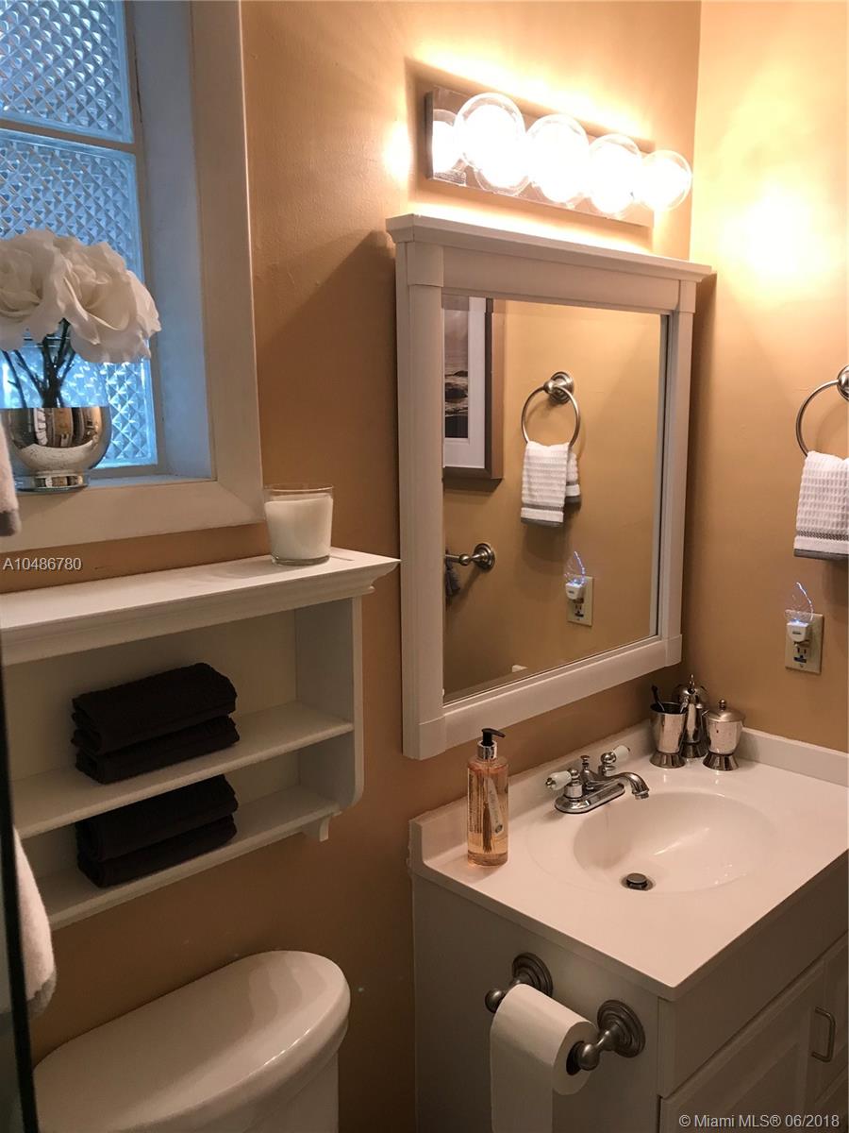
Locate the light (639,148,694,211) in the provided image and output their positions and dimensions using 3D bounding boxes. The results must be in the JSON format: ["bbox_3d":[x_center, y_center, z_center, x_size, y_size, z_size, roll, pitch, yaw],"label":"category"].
[{"bbox_3d":[0.432,-0.691,1.643,0.101,0.101,0.106,-1,10,0],"label":"light"}]

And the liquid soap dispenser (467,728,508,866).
[{"bbox_3d":[0.102,0.369,1.484,0.068,0.217,0.067,-1,10,0],"label":"liquid soap dispenser"}]

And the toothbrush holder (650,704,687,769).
[{"bbox_3d":[0.501,0.347,1.877,0.075,0.114,0.075,-1,10,0],"label":"toothbrush holder"}]

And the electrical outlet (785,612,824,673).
[{"bbox_3d":[0.739,0.148,1.784,0.010,0.115,0.071,-10,14,-43],"label":"electrical outlet"}]

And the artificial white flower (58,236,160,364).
[{"bbox_3d":[-0.358,-0.302,1.040,0.117,0.136,0.112,-3,10,-12],"label":"artificial white flower"}]

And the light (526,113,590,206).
[{"bbox_3d":[0.210,-0.655,1.435,0.101,0.101,0.106,-1,10,0],"label":"light"}]

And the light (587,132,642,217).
[{"bbox_3d":[0.319,-0.674,1.537,0.101,0.101,0.106,-10,14,-43],"label":"light"}]

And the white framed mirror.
[{"bbox_3d":[0.260,-0.146,1.625,0.800,0.804,0.057,-10,14,-43],"label":"white framed mirror"}]

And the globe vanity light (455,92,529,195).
[{"bbox_3d":[0.095,-0.633,1.327,0.101,0.101,0.106,-1,10,0],"label":"globe vanity light"}]

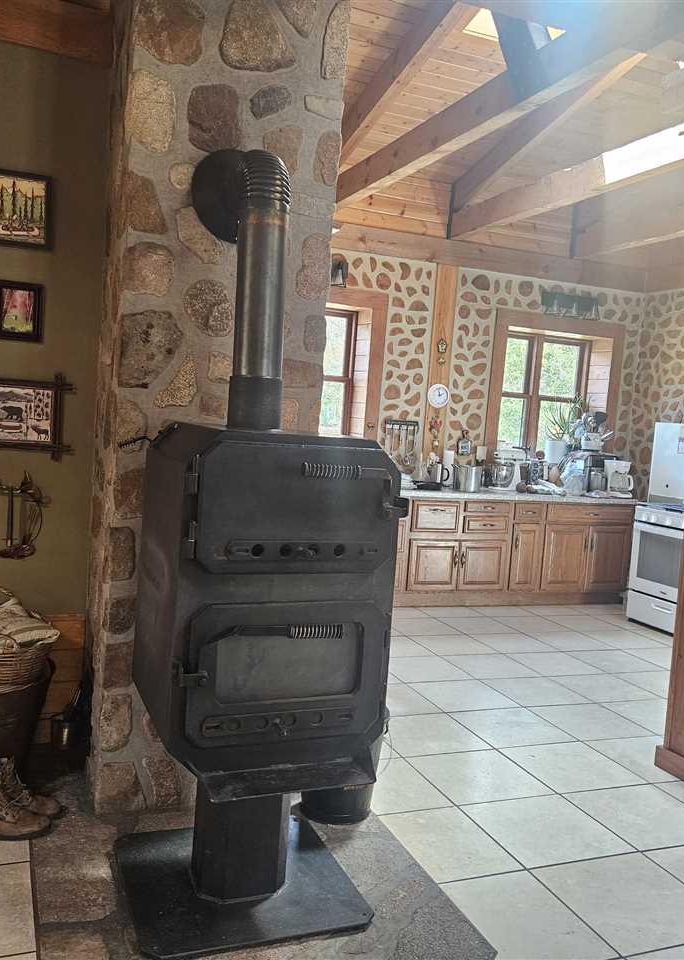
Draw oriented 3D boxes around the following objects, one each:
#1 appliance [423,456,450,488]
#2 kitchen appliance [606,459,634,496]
[{"bbox_3d":[0.797,-0.056,7.113,0.210,0.235,0.165,3,4,-8],"label":"appliance"},{"bbox_3d":[2.481,-0.015,7.596,0.170,0.315,0.210,2,5,-30],"label":"kitchen appliance"}]

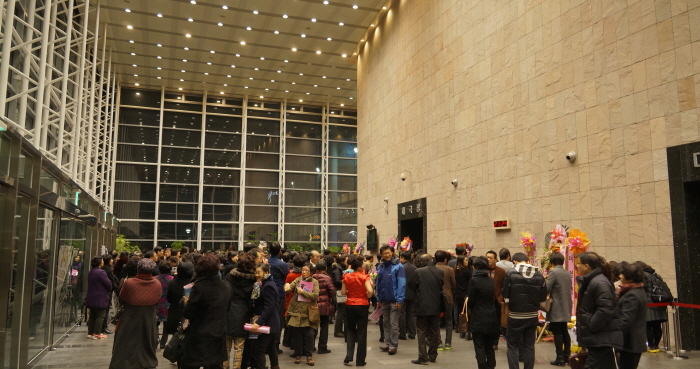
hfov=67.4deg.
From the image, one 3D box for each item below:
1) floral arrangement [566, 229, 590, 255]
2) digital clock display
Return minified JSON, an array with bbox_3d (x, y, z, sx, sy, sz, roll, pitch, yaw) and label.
[{"bbox_3d":[3.924,0.984,9.016,0.380,0.455,0.280,-6,-10,40],"label":"floral arrangement"},{"bbox_3d":[3.982,1.036,13.767,0.086,0.246,0.675,3,-8,-18],"label":"digital clock display"}]

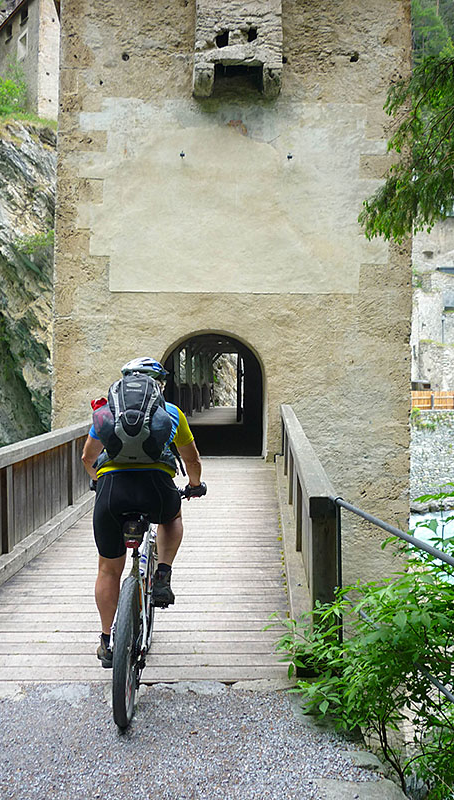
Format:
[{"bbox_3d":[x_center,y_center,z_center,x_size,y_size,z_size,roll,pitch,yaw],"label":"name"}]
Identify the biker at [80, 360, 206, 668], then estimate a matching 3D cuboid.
[{"bbox_3d":[-0.470,0.585,4.100,0.660,1.640,0.900,0,2,2],"label":"biker"}]

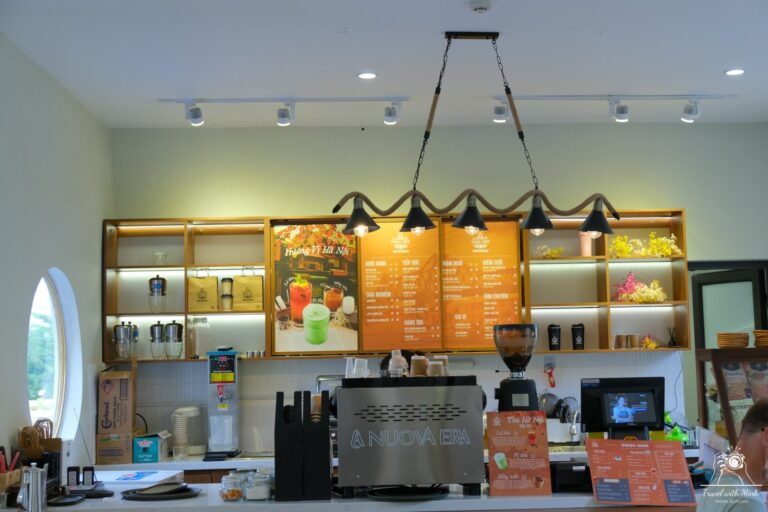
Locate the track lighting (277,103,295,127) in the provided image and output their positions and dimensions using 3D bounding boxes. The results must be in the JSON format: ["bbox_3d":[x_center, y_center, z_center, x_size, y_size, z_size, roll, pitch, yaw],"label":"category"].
[{"bbox_3d":[-0.568,-0.820,5.810,0.100,0.135,0.090,-1,-4,-3],"label":"track lighting"}]

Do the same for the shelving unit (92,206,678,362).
[{"bbox_3d":[0.080,0.197,6.495,3.700,0.890,0.270,-1,-4,-2],"label":"shelving unit"}]

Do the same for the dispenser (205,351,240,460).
[{"bbox_3d":[-0.979,0.910,6.080,0.190,0.635,0.370,-1,-4,-3],"label":"dispenser"}]

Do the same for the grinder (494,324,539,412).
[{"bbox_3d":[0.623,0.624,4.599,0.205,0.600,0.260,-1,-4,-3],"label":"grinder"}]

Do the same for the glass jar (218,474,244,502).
[{"bbox_3d":[-0.697,1.064,4.600,0.112,0.120,0.112,-1,-4,-3],"label":"glass jar"}]

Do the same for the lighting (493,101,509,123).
[{"bbox_3d":[0.707,-0.870,6.081,0.090,0.120,0.095,-1,-5,-2],"label":"lighting"}]

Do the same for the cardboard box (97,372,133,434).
[{"bbox_3d":[-1.603,0.894,6.065,0.197,0.360,0.190,-1,-4,-3],"label":"cardboard box"}]

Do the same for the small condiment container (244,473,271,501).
[{"bbox_3d":[-0.581,1.059,4.601,0.112,0.117,0.112,-1,-5,-2],"label":"small condiment container"}]

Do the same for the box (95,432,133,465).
[{"bbox_3d":[-1.662,1.196,6.305,0.222,0.188,0.300,-1,-5,-2],"label":"box"}]

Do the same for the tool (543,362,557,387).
[{"bbox_3d":[1.121,0.813,6.790,0.070,0.165,0.025,-9,-5,-2],"label":"tool"}]

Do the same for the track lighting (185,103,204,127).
[{"bbox_3d":[-1.139,-0.851,6.027,0.108,0.130,0.095,-1,-5,-2],"label":"track lighting"}]

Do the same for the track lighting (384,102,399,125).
[{"bbox_3d":[0.047,-0.829,5.840,0.090,0.135,0.090,-1,-4,-3],"label":"track lighting"}]

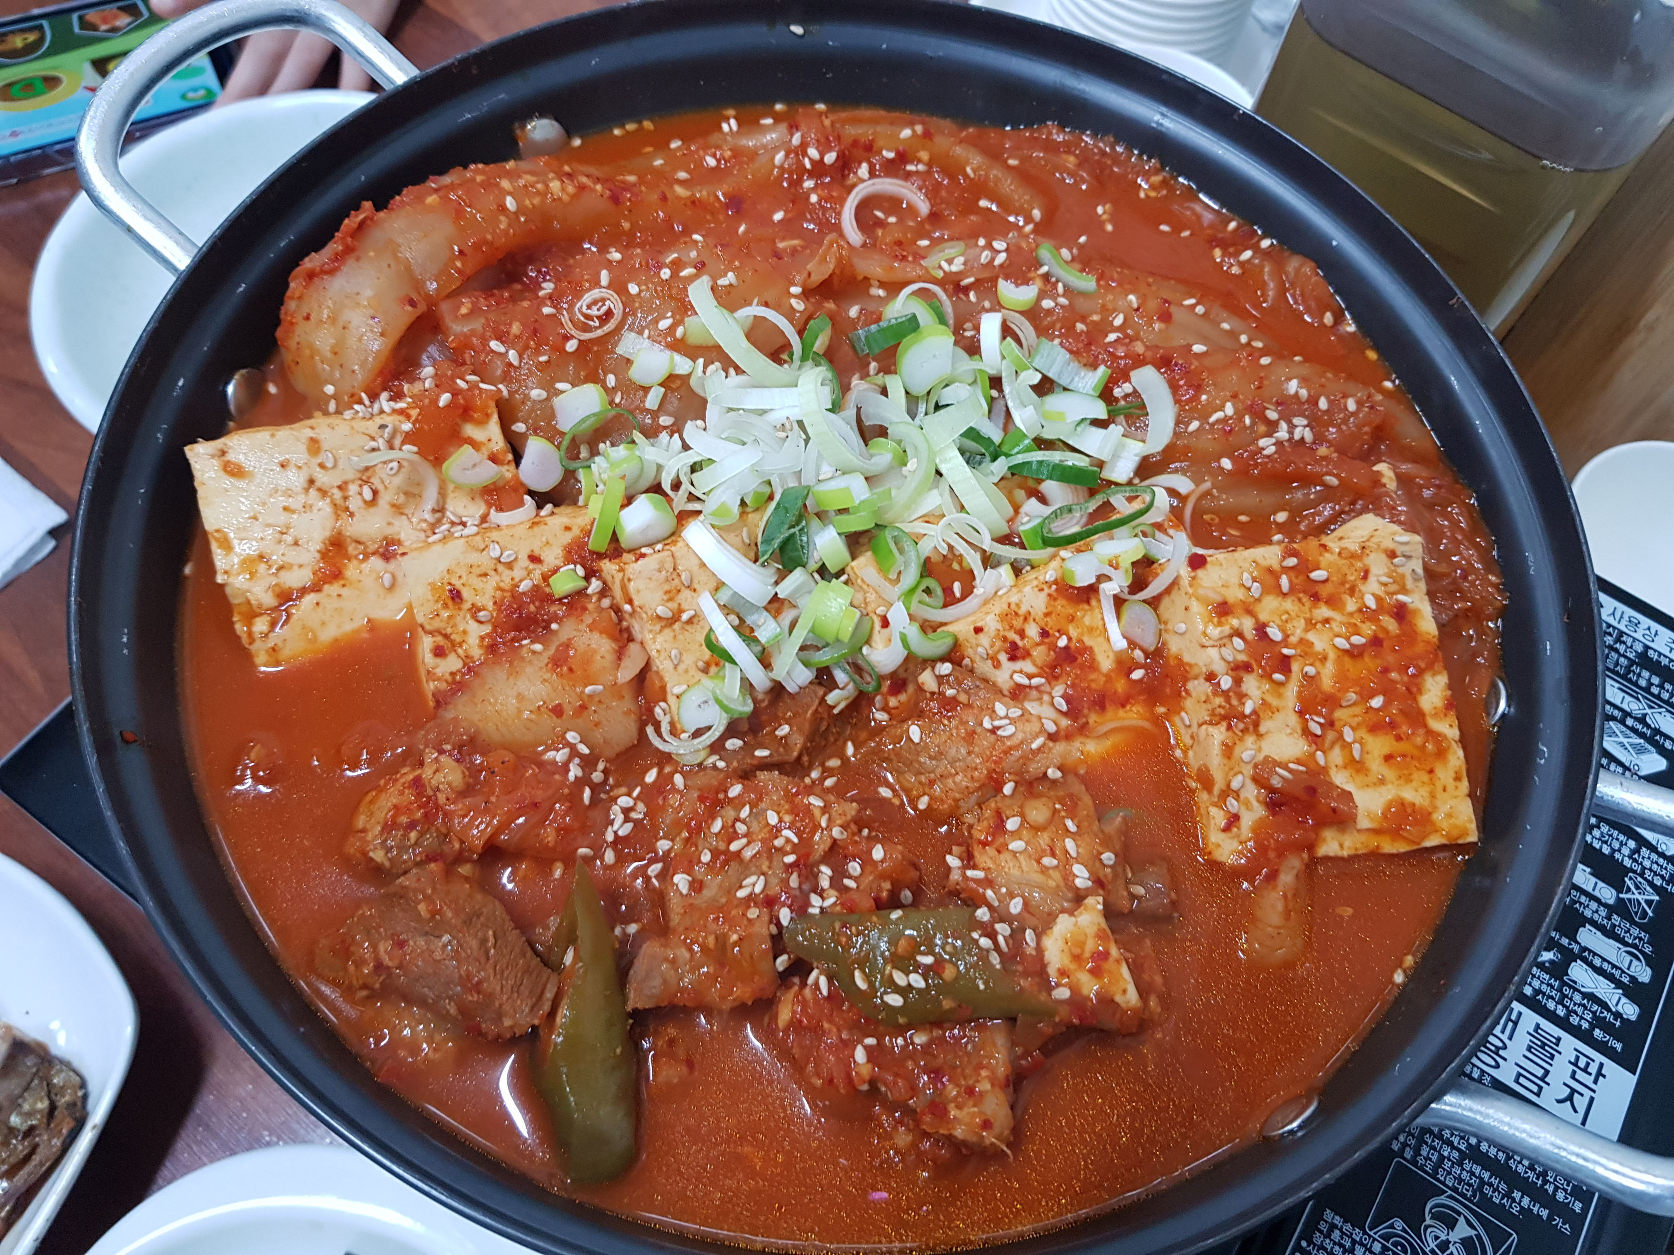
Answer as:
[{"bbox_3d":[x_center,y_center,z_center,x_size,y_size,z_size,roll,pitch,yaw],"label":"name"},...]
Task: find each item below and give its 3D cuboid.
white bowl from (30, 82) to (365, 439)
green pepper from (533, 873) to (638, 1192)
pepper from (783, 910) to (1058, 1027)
[{"bbox_3d":[-0.171,-0.104,0.419,0.164,0.043,0.164,-1,63,-5],"label":"white bowl"},{"bbox_3d":[-0.040,0.063,0.202,0.015,0.015,0.050,-5,63,-7],"label":"green pepper"},{"bbox_3d":[0.013,0.055,0.203,0.044,0.015,0.018,1,62,-4],"label":"pepper"}]

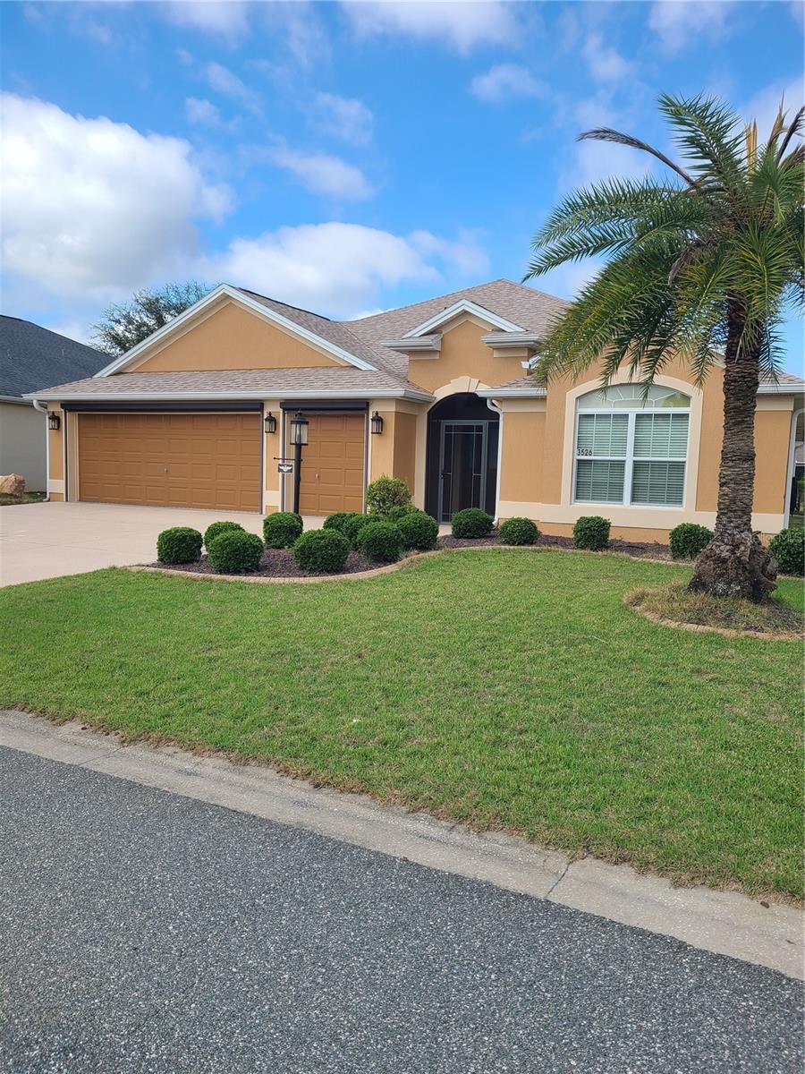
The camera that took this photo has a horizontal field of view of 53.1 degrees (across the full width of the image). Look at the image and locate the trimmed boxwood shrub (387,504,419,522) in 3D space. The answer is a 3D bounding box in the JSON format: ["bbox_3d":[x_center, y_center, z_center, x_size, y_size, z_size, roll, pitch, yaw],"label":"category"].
[{"bbox_3d":[0.124,-0.258,13.726,0.694,0.580,0.694,2,5,0],"label":"trimmed boxwood shrub"}]

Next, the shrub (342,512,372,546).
[{"bbox_3d":[-0.616,-0.103,12.421,0.620,0.469,0.620,2,5,0],"label":"shrub"}]

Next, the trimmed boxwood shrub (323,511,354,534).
[{"bbox_3d":[-0.932,-0.133,12.955,0.647,0.497,0.647,1,5,-4],"label":"trimmed boxwood shrub"}]

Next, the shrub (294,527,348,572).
[{"bbox_3d":[-1.029,0.161,10.223,0.700,0.505,0.700,2,5,0],"label":"shrub"}]

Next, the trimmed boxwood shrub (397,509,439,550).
[{"bbox_3d":[0.226,-0.107,12.225,0.637,0.546,0.637,2,5,0],"label":"trimmed boxwood shrub"}]

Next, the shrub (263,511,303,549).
[{"bbox_3d":[-1.819,-0.122,12.273,0.599,0.520,0.599,2,5,0],"label":"shrub"}]

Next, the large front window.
[{"bbox_3d":[3.676,-1.472,13.114,1.850,2.000,0.100,4,6,25],"label":"large front window"}]

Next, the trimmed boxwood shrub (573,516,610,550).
[{"bbox_3d":[3.035,-0.069,12.845,0.578,0.502,0.578,3,5,13],"label":"trimmed boxwood shrub"}]

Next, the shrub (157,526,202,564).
[{"bbox_3d":[-3.026,0.104,10.980,0.615,0.466,0.615,0,5,-15],"label":"shrub"}]

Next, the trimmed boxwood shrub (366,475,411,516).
[{"bbox_3d":[-0.261,-0.634,14.643,0.810,0.955,0.810,2,5,0],"label":"trimmed boxwood shrub"}]

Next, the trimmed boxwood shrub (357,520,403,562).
[{"bbox_3d":[-0.298,0.057,11.375,0.668,0.531,0.668,2,5,-1],"label":"trimmed boxwood shrub"}]

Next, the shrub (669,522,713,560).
[{"bbox_3d":[4.327,0.056,11.960,0.677,0.508,0.677,4,6,20],"label":"shrub"}]

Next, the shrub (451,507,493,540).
[{"bbox_3d":[1.169,-0.241,13.522,0.697,0.494,0.697,2,5,0],"label":"shrub"}]

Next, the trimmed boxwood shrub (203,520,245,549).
[{"bbox_3d":[-2.559,0.022,11.659,0.589,0.472,0.589,1,5,-12],"label":"trimmed boxwood shrub"}]

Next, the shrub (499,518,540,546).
[{"bbox_3d":[1.942,-0.099,13.293,0.686,0.421,0.686,2,5,8],"label":"shrub"}]

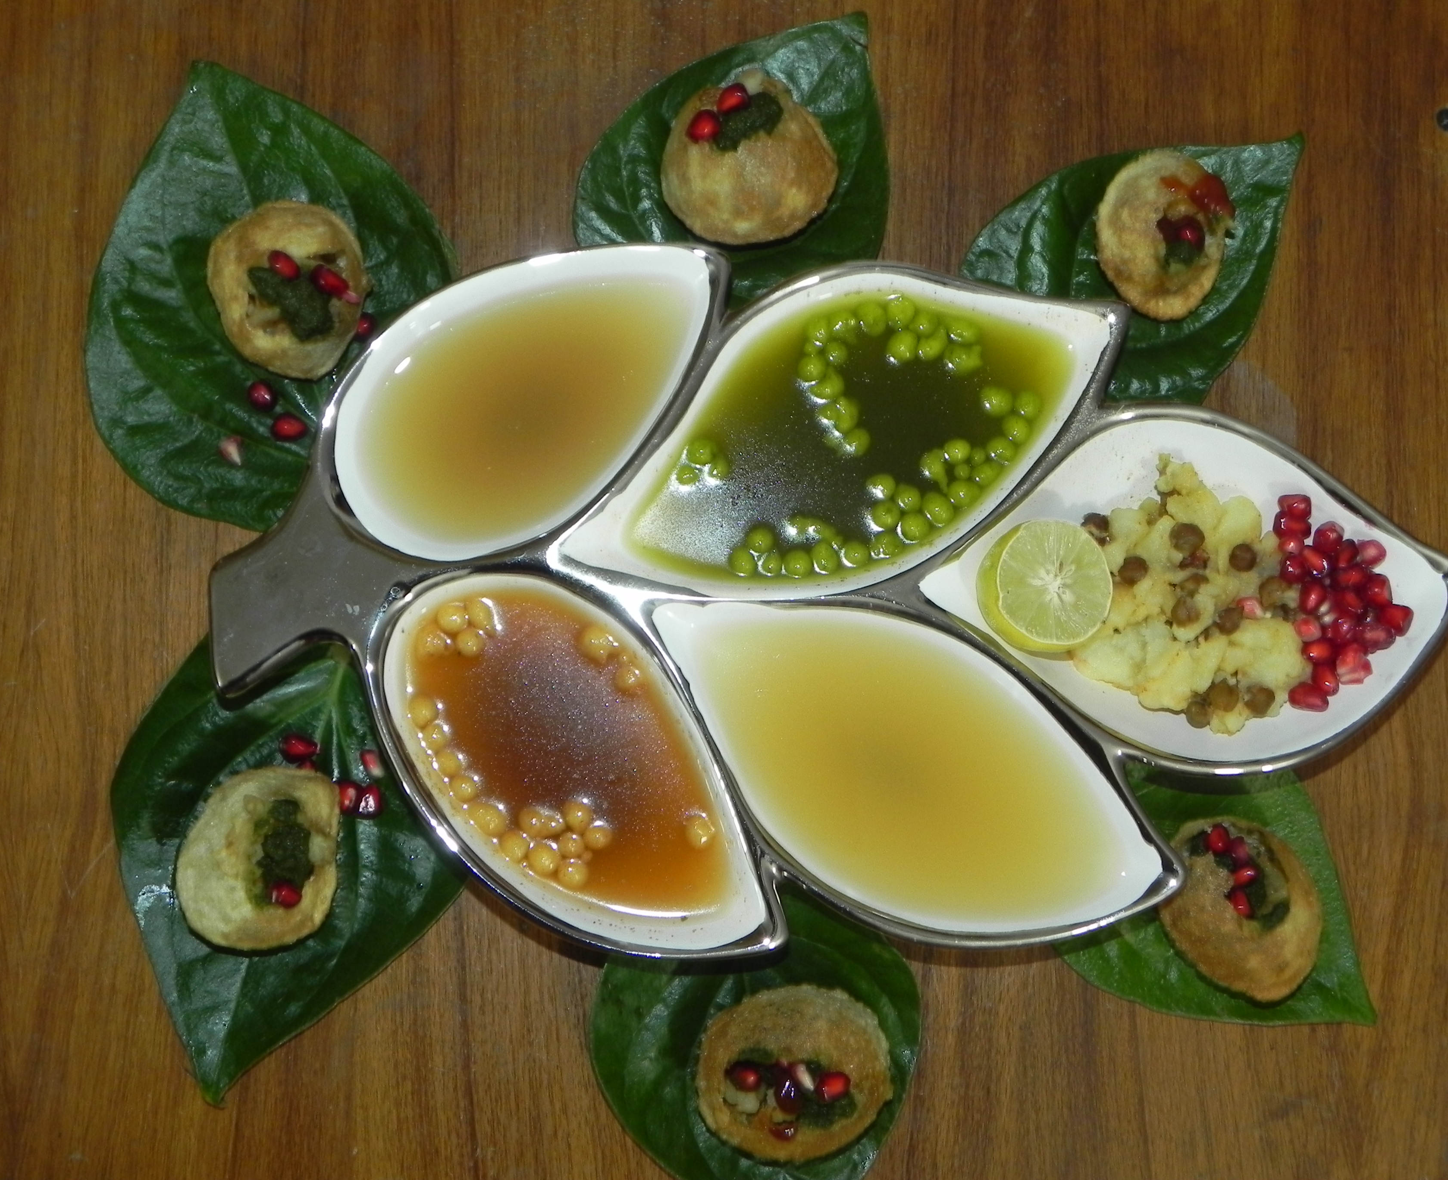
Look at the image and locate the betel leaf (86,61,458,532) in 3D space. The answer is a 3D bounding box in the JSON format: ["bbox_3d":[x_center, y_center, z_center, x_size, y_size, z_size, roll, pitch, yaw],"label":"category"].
[{"bbox_3d":[-0.145,-0.095,0.593,0.126,0.020,0.154,-19,88,-1],"label":"betel leaf"}]

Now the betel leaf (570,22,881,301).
[{"bbox_3d":[0.011,-0.134,0.595,0.098,0.018,0.120,32,89,1],"label":"betel leaf"}]

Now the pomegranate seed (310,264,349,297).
[{"bbox_3d":[-0.121,-0.095,0.573,0.013,0.007,0.007,37,89,1],"label":"pomegranate seed"}]

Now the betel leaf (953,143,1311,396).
[{"bbox_3d":[0.140,-0.109,0.594,0.113,0.018,0.088,-45,89,-1],"label":"betel leaf"}]

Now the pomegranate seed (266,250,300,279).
[{"bbox_3d":[-0.135,-0.100,0.573,0.011,0.007,0.007,45,89,1],"label":"pomegranate seed"}]

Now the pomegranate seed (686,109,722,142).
[{"bbox_3d":[-0.006,-0.142,0.572,0.009,0.009,0.011,37,89,1],"label":"pomegranate seed"}]

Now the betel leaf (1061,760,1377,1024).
[{"bbox_3d":[0.161,0.099,0.589,0.116,0.016,0.093,41,89,1],"label":"betel leaf"}]

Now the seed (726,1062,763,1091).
[{"bbox_3d":[0.006,0.148,0.568,0.011,0.007,0.008,12,88,0],"label":"seed"}]

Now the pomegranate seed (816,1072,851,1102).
[{"bbox_3d":[0.033,0.151,0.567,0.011,0.007,0.008,-21,88,-1],"label":"pomegranate seed"}]

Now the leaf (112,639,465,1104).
[{"bbox_3d":[-0.139,0.086,0.587,0.120,0.020,0.155,15,88,0],"label":"leaf"}]

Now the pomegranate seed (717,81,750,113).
[{"bbox_3d":[0.003,-0.151,0.573,0.011,0.007,0.008,-41,89,-1],"label":"pomegranate seed"}]

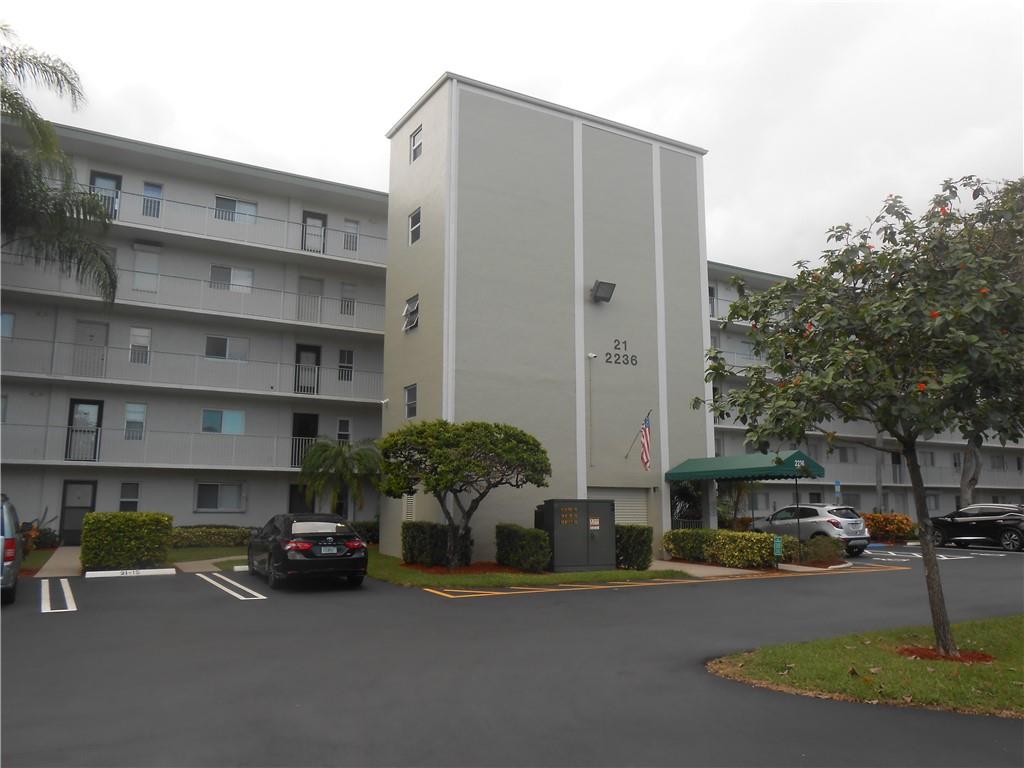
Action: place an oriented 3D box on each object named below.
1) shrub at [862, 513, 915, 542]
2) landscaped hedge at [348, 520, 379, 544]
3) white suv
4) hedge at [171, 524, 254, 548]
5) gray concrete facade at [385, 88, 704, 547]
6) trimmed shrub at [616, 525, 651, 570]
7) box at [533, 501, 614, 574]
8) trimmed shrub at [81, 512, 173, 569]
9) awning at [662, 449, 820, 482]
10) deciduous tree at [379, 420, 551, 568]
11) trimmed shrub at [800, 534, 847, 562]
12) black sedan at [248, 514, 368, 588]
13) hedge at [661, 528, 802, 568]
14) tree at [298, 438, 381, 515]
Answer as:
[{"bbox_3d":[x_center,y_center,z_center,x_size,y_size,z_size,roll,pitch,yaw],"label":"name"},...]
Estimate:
[{"bbox_3d":[16.724,6.384,34.293,2.600,1.250,1.300,5,-11,-29],"label":"shrub"},{"bbox_3d":[-5.291,5.231,27.254,1.350,0.930,1.000,5,-11,-29],"label":"landscaped hedge"},{"bbox_3d":[10.125,4.961,26.442,1.790,1.650,4.280,5,-10,-26],"label":"white suv"},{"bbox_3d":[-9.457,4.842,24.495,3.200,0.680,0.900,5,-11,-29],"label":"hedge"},{"bbox_3d":[1.170,-1.302,24.555,9.500,13.300,4.750,5,-11,-29],"label":"gray concrete facade"},{"bbox_3d":[2.555,3.961,18.786,1.100,1.030,1.250,5,-11,-29],"label":"trimmed shrub"},{"bbox_3d":[1.526,3.766,19.218,1.780,1.690,1.050,5,-11,-29],"label":"box"},{"bbox_3d":[-9.093,3.717,18.331,1.900,1.320,1.150,5,-11,-29],"label":"trimmed shrub"},{"bbox_3d":[6.557,2.395,22.086,1.950,0.690,4.250,5,-11,-29],"label":"awning"},{"bbox_3d":[-1.158,2.697,18.513,4.000,3.500,3.400,5,-11,-29],"label":"deciduous tree"},{"bbox_3d":[8.527,4.467,21.210,1.150,0.740,1.150,5,-11,-29],"label":"trimmed shrub"},{"bbox_3d":[-4.550,3.641,17.077,1.840,1.445,4.880,5,-10,-25],"label":"black sedan"},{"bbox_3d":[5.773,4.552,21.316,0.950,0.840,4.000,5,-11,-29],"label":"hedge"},{"bbox_3d":[-5.645,3.559,25.233,2.700,3.550,2.700,5,-11,-29],"label":"tree"}]

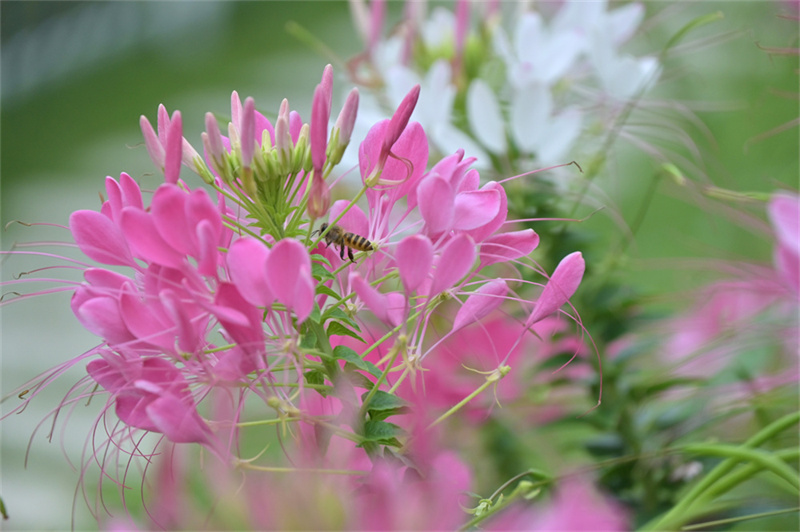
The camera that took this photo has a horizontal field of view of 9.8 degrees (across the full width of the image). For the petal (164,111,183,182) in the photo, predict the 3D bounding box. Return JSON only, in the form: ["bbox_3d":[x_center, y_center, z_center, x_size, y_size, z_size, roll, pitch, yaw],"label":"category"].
[{"bbox_3d":[-0.051,-0.026,1.040,0.004,0.017,0.004,5,3,0],"label":"petal"}]

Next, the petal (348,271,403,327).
[{"bbox_3d":[-0.006,0.009,1.205,0.008,0.018,0.007,-43,6,-17],"label":"petal"}]

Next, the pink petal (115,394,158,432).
[{"bbox_3d":[-0.060,0.034,1.085,0.012,0.008,0.005,27,0,0],"label":"pink petal"}]

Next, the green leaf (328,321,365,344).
[{"bbox_3d":[-0.012,0.015,1.050,0.010,0.004,0.005,24,17,0],"label":"green leaf"}]

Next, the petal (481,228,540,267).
[{"bbox_3d":[0.024,-0.004,1.000,0.013,0.006,0.003,-24,9,0],"label":"petal"}]

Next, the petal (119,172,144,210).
[{"bbox_3d":[-0.069,-0.018,1.200,0.007,0.015,0.005,-18,0,-22],"label":"petal"}]

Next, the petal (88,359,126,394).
[{"bbox_3d":[-0.074,0.029,1.180,0.015,0.008,0.005,28,-11,-6],"label":"petal"}]

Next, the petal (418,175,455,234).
[{"bbox_3d":[0.008,-0.014,1.065,0.008,0.014,0.003,-3,-3,9],"label":"petal"}]

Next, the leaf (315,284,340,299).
[{"bbox_3d":[-0.019,0.007,1.205,0.007,0.004,0.003,26,17,17],"label":"leaf"}]

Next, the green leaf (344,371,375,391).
[{"bbox_3d":[-0.009,0.024,0.990,0.007,0.003,0.004,31,25,10],"label":"green leaf"}]

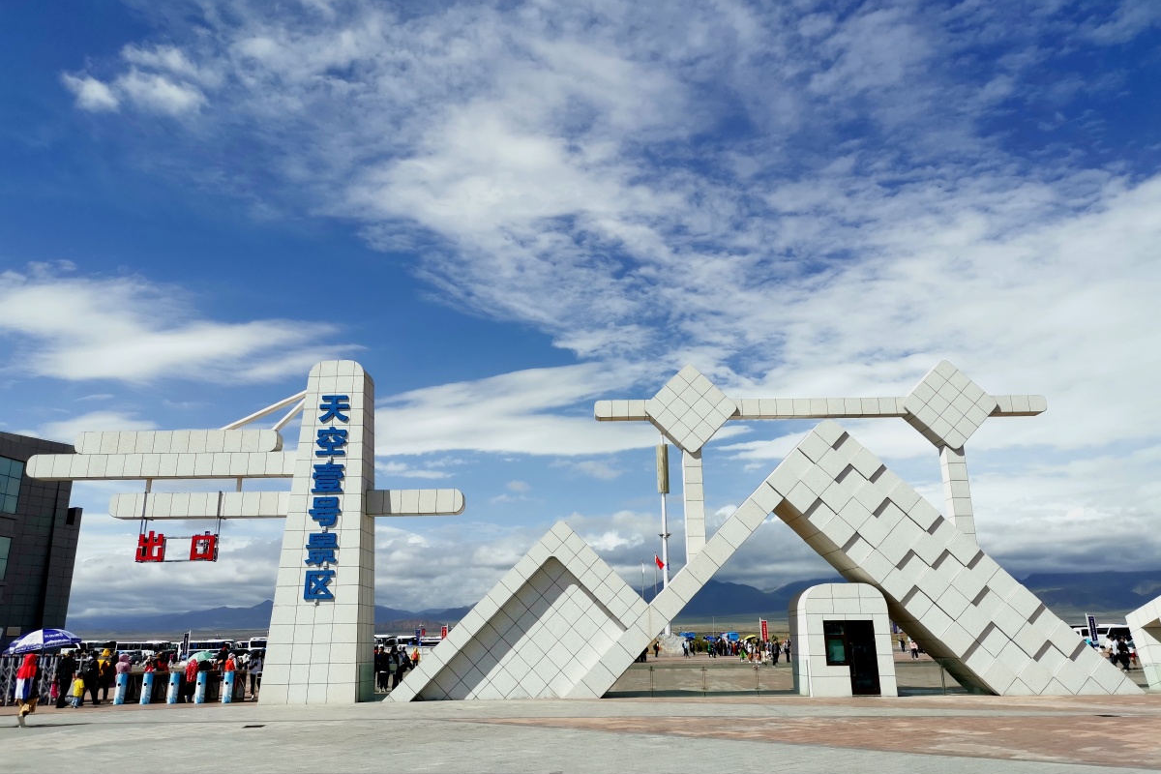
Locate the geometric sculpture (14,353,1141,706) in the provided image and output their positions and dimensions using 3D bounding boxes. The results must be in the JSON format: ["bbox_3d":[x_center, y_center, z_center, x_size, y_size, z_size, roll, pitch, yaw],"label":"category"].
[{"bbox_3d":[-0.815,4.571,30.773,36.250,11.300,2.700,-1,-16,0],"label":"geometric sculpture"}]

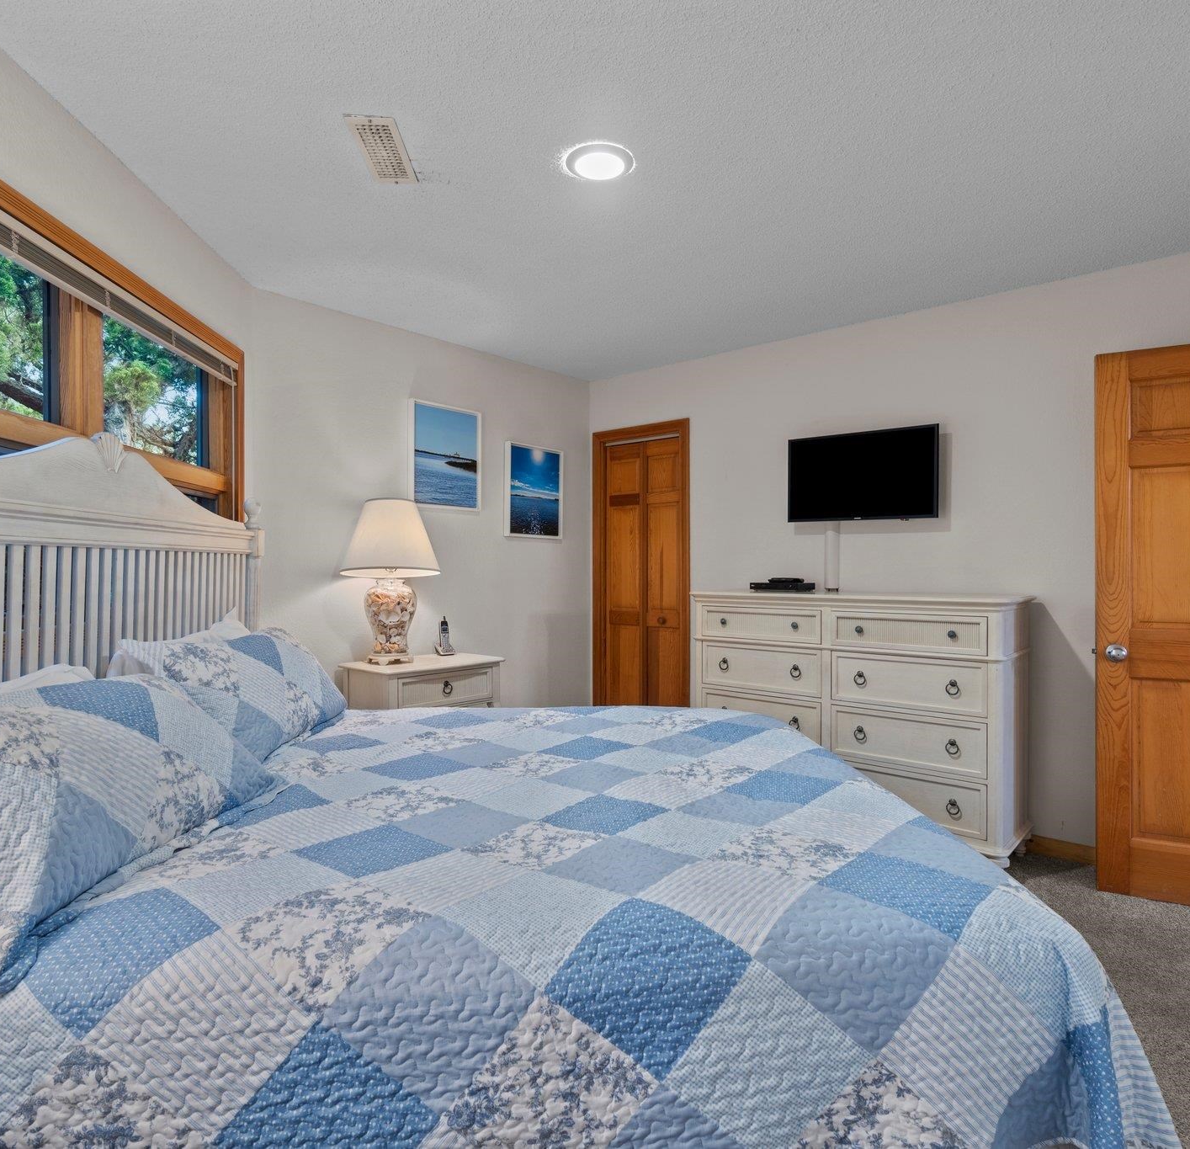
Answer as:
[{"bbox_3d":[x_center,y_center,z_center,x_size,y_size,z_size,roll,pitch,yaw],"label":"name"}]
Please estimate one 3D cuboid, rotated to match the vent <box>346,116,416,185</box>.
[{"bbox_3d":[-0.613,-1.232,2.100,0.135,0.020,0.335,0,0,-2],"label":"vent"}]

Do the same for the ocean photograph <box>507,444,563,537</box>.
[{"bbox_3d":[-0.350,-0.485,4.270,0.030,0.540,0.430,0,1,41],"label":"ocean photograph"}]

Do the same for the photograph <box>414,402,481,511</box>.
[{"bbox_3d":[-0.790,-0.620,3.800,0.030,0.535,0.430,0,1,41],"label":"photograph"}]

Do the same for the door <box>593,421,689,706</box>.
[{"bbox_3d":[0.280,0.134,4.438,0.730,2.100,0.090,0,1,40],"label":"door"}]

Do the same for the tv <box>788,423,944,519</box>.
[{"bbox_3d":[1.296,-0.477,3.506,0.735,0.430,0.065,0,1,40],"label":"tv"}]

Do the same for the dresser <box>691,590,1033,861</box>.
[{"bbox_3d":[1.180,0.643,3.355,1.440,1.105,0.460,0,1,40],"label":"dresser"}]

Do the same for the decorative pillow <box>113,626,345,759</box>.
[{"bbox_3d":[-1.110,0.355,2.390,0.190,0.470,0.860,-42,3,-2],"label":"decorative pillow"}]

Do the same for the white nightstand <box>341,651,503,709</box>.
[{"bbox_3d":[-0.785,0.810,3.370,0.420,0.780,0.670,0,1,41],"label":"white nightstand"}]

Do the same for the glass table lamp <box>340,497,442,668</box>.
[{"bbox_3d":[-0.955,0.033,3.360,0.460,0.760,0.460,0,1,41],"label":"glass table lamp"}]

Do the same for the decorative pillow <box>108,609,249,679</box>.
[{"bbox_3d":[-1.220,0.330,2.320,0.180,0.460,0.780,-25,2,-3],"label":"decorative pillow"}]

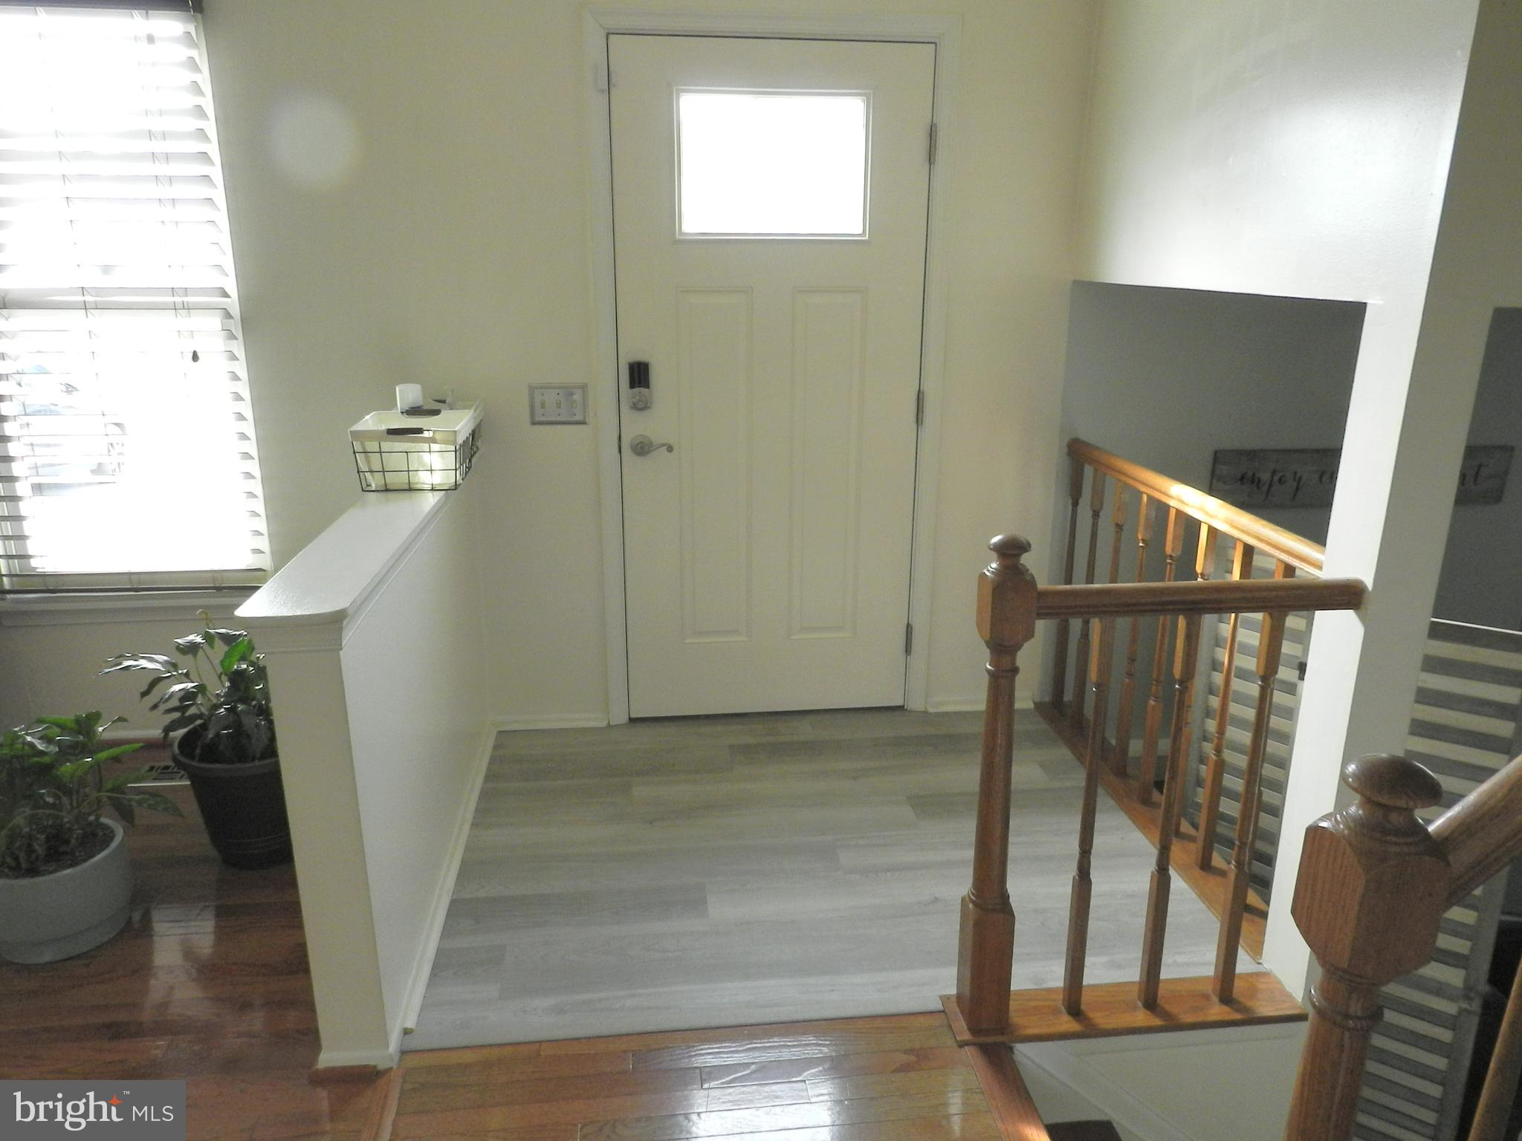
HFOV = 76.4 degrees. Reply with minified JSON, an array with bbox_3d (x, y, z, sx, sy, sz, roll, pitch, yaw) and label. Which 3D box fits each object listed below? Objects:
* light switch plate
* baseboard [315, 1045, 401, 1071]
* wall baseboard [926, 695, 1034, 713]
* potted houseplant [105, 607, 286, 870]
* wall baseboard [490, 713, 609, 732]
[{"bbox_3d":[-0.594,-0.487,2.843,0.169,0.120,0.011,-1,18,-7],"label":"light switch plate"},{"bbox_3d":[-0.752,0.909,1.804,0.144,0.038,0.017,-1,18,-7],"label":"baseboard"},{"bbox_3d":[0.751,0.453,3.302,0.375,0.047,0.020,-1,18,-7],"label":"wall baseboard"},{"bbox_3d":[-1.305,0.405,2.396,0.532,0.634,0.471,-1,18,-7],"label":"potted houseplant"},{"bbox_3d":[-0.684,0.490,3.136,0.363,0.044,0.020,-1,18,-7],"label":"wall baseboard"}]

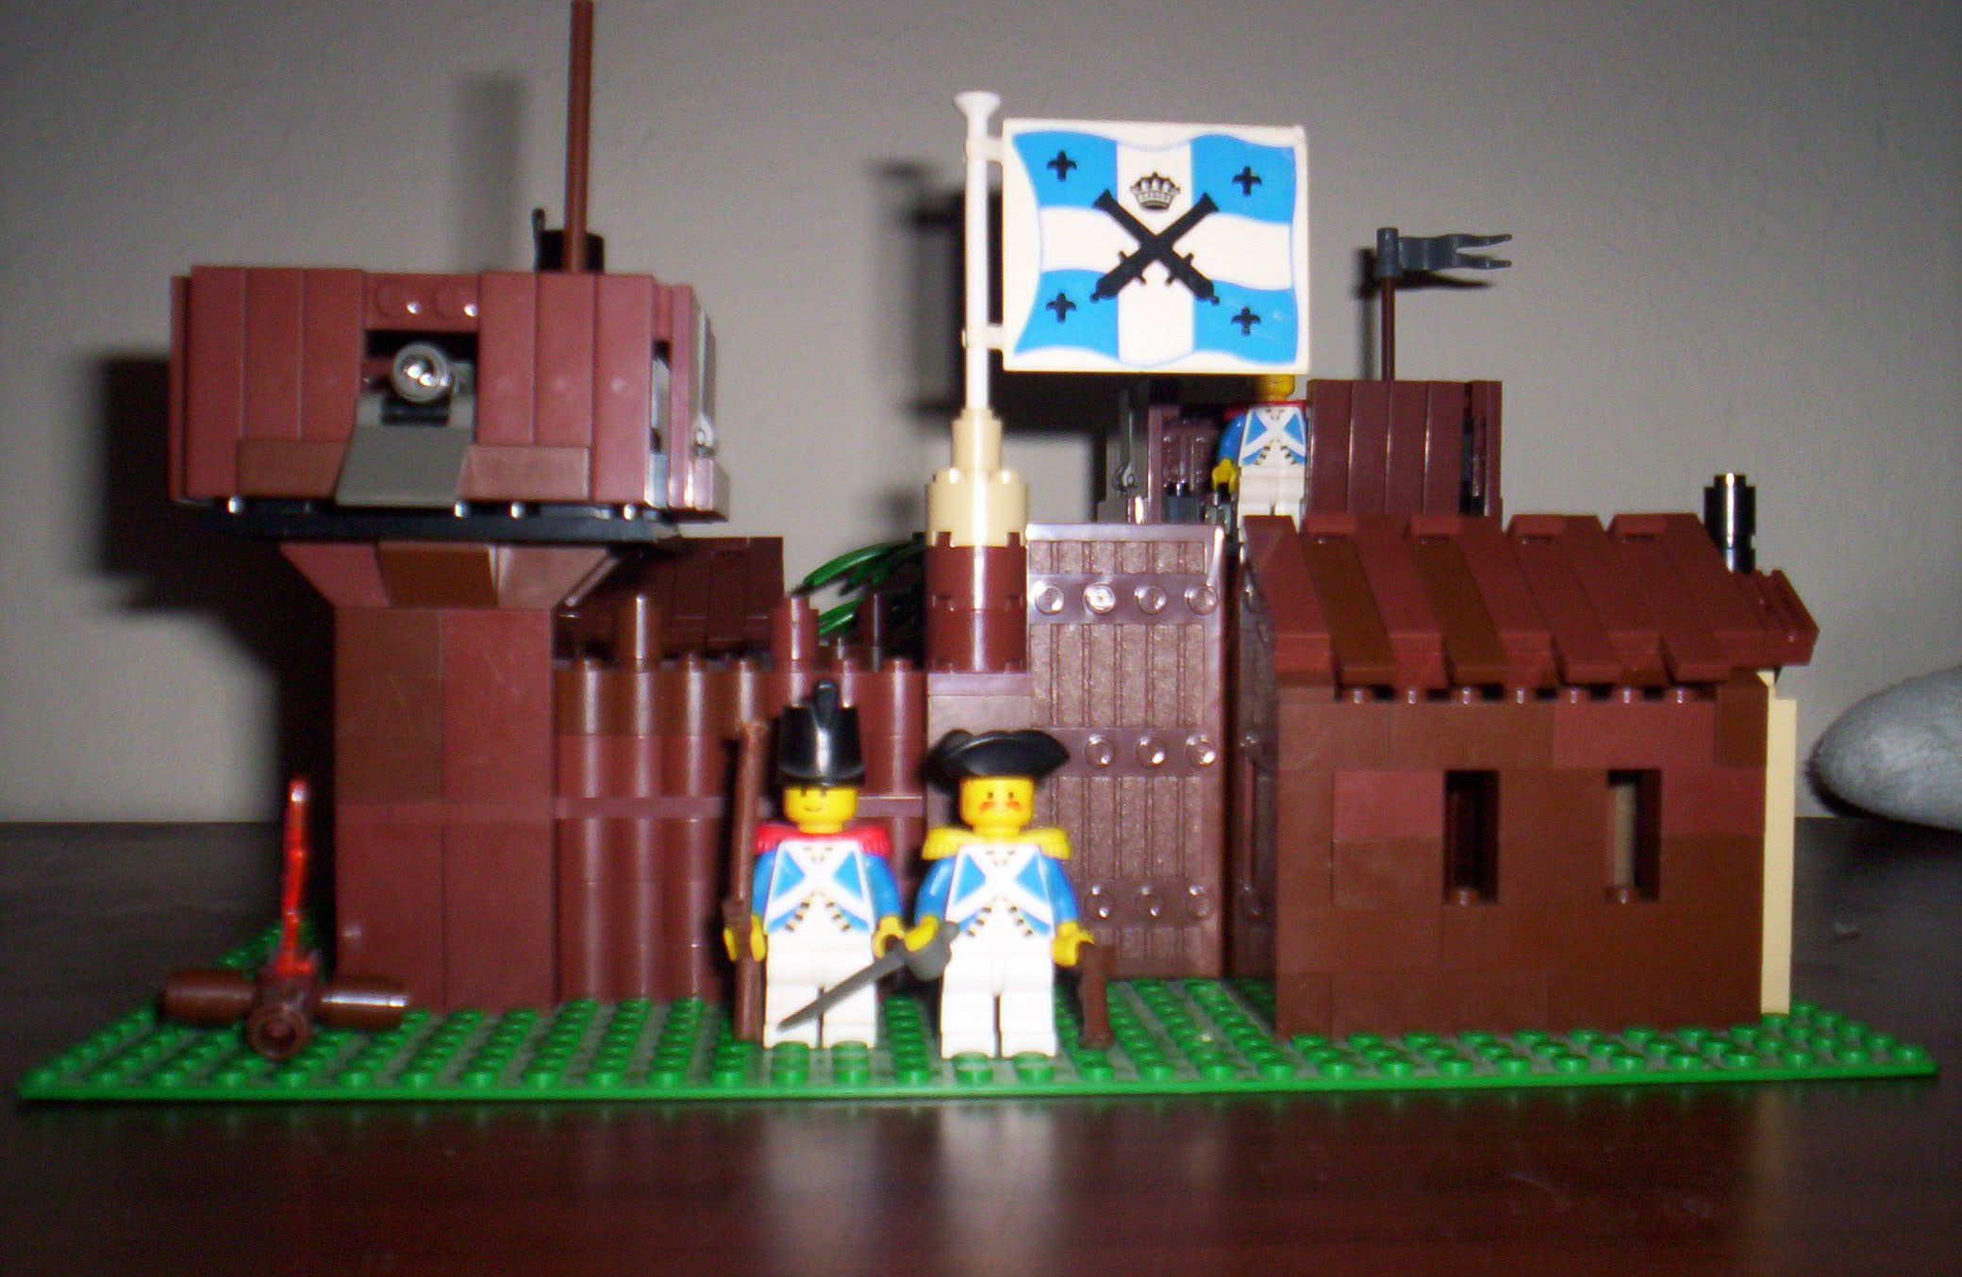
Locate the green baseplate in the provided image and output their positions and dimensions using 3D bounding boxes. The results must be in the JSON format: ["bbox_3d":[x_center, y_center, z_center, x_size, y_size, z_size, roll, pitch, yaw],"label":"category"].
[{"bbox_3d":[-0.006,0.056,0.399,0.256,0.003,0.256,0,1,-4],"label":"green baseplate"}]

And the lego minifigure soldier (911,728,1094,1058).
[{"bbox_3d":[0.003,0.035,0.290,0.025,0.045,0.017,0,1,-4],"label":"lego minifigure soldier"}]

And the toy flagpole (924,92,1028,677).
[{"bbox_3d":[-0.001,-0.041,0.333,0.016,0.093,0.016,0,1,-4],"label":"toy flagpole"}]

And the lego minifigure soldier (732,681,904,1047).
[{"bbox_3d":[-0.023,0.032,0.296,0.024,0.051,0.015,0,1,-4],"label":"lego minifigure soldier"}]

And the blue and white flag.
[{"bbox_3d":[0.028,-0.063,0.337,0.050,0.040,0.003,0,1,-8],"label":"blue and white flag"}]

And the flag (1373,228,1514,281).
[{"bbox_3d":[0.107,-0.089,0.482,0.031,0.011,0.005,0,1,-4],"label":"flag"}]

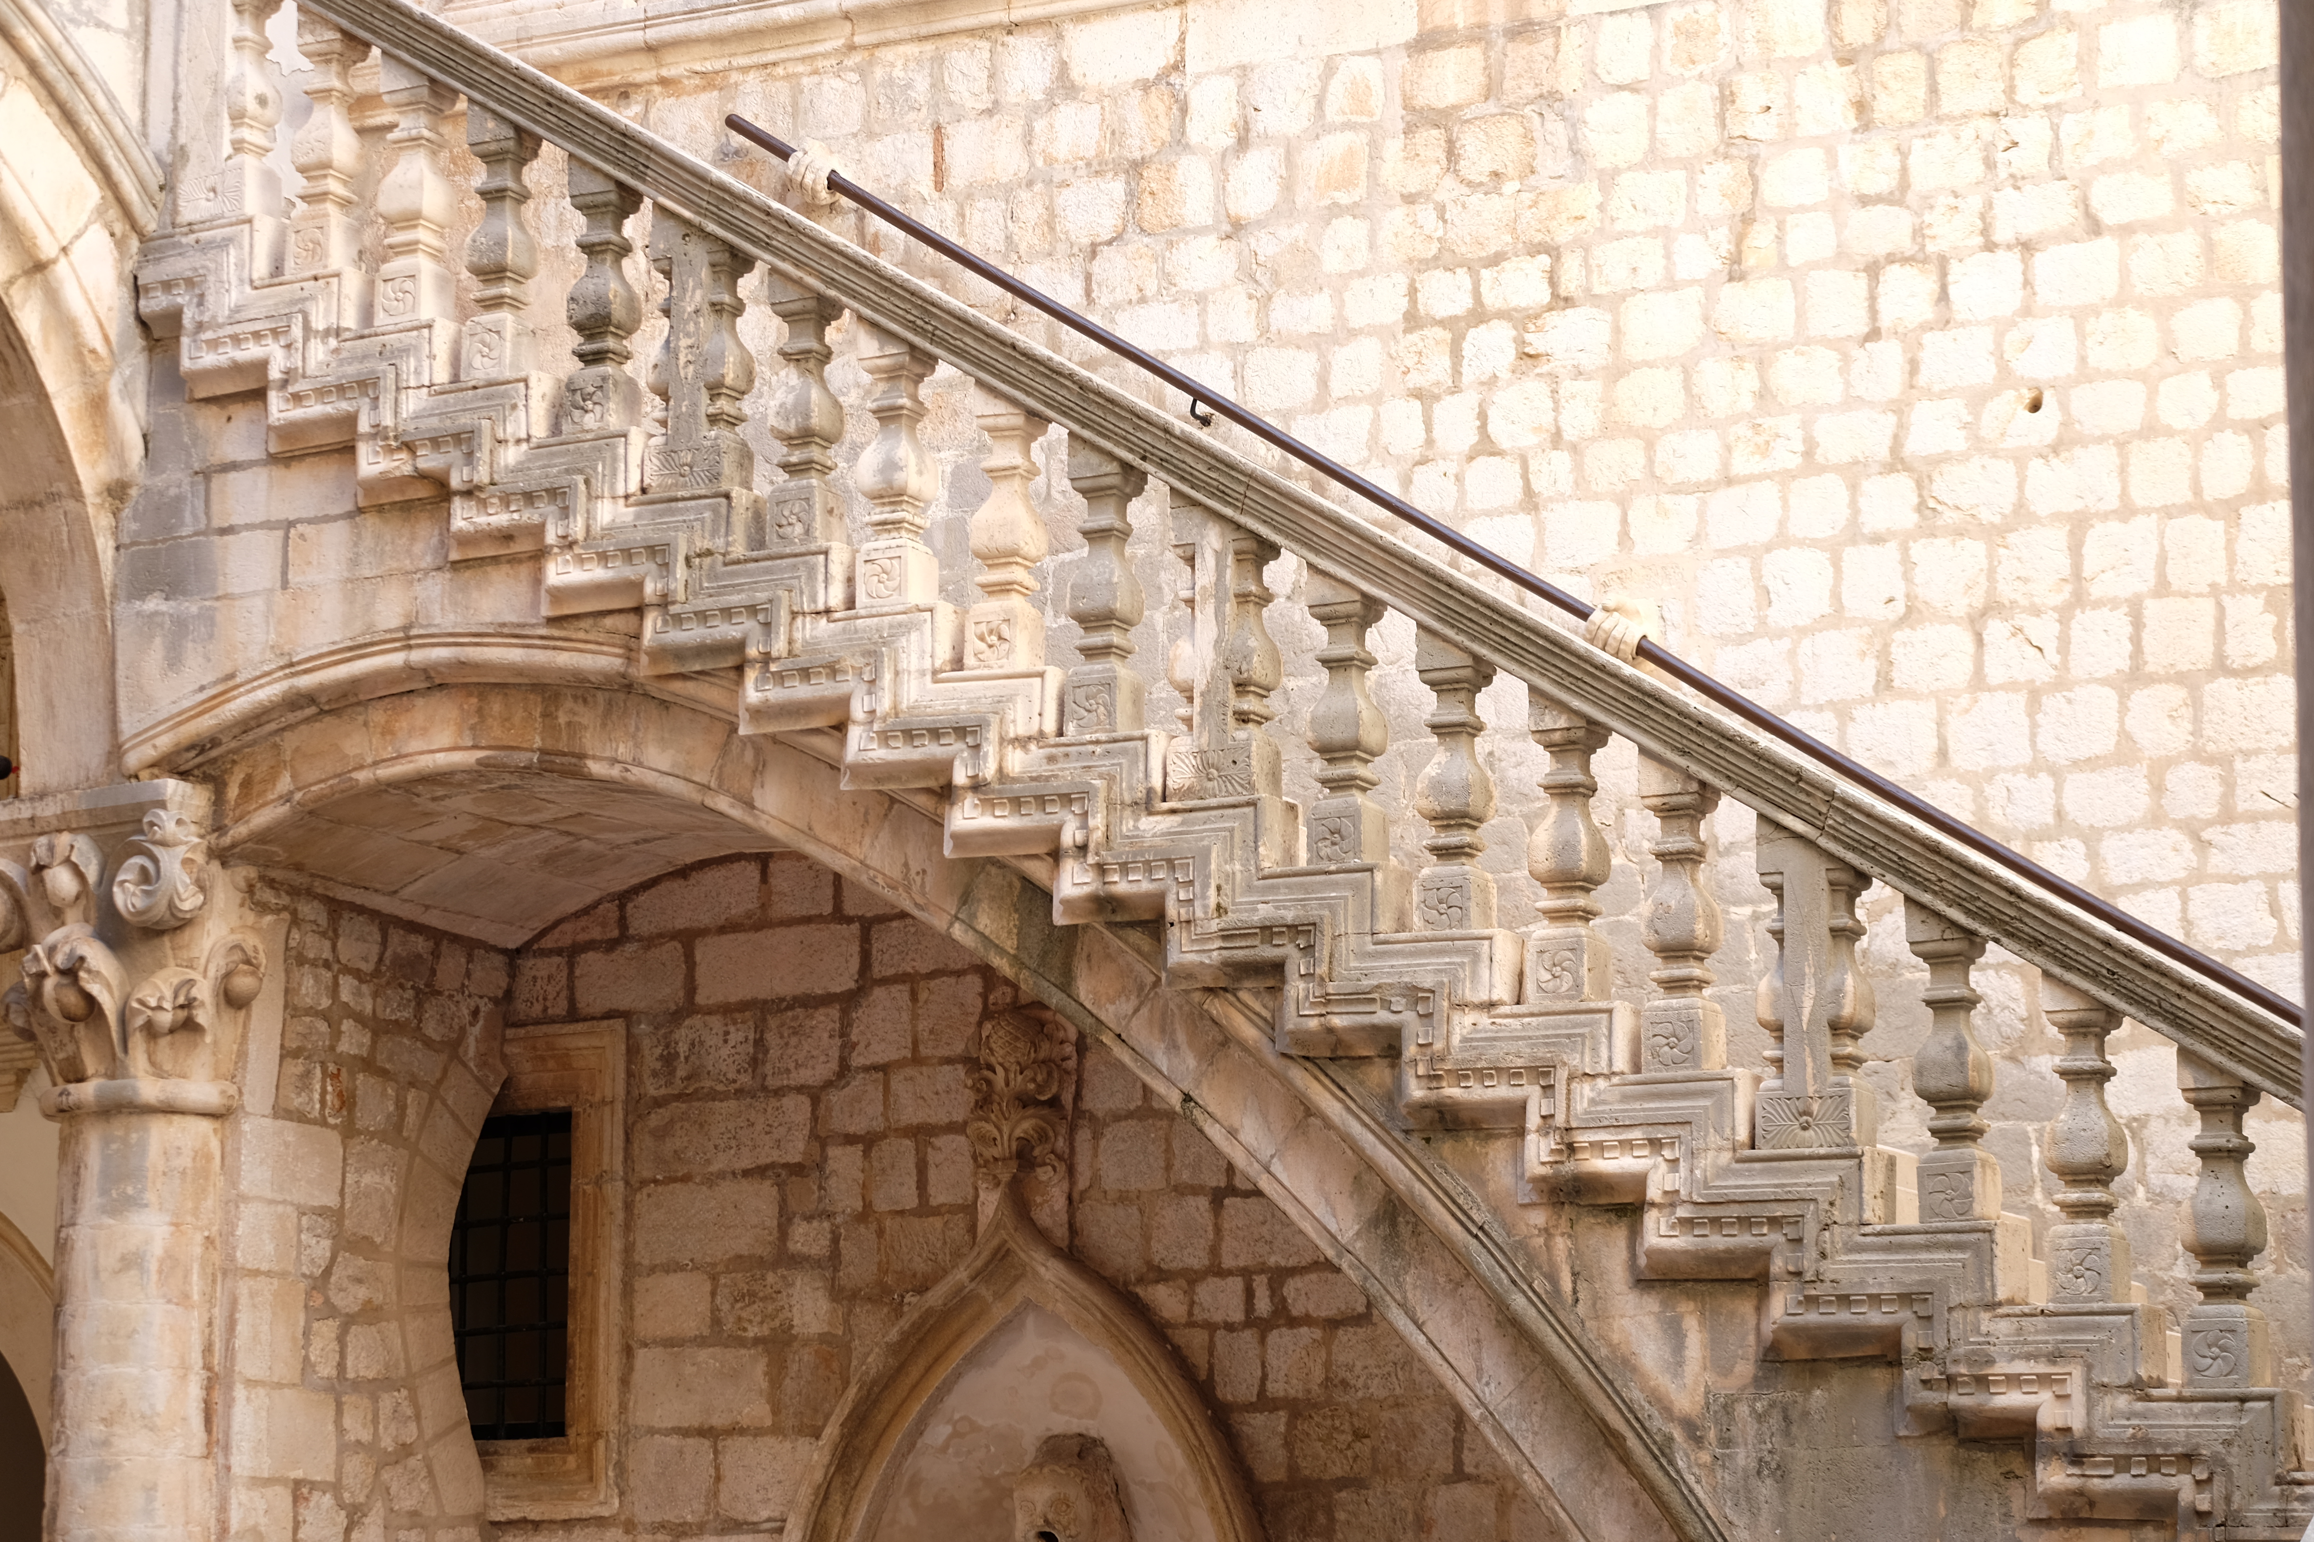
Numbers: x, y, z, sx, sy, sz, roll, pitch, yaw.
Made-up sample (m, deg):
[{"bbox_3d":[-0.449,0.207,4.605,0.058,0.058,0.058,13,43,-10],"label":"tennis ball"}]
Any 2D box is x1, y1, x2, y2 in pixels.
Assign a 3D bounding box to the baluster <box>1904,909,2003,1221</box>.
[{"bbox_3d":[1.705,0.615,10.694,0.146,0.710,0.143,-5,-10,29],"label":"baluster"}]

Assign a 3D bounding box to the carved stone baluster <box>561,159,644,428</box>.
[{"bbox_3d":[-1.449,-1.234,13.189,0.157,0.731,0.157,-4,-10,26],"label":"carved stone baluster"}]

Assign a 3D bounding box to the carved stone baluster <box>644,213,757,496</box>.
[{"bbox_3d":[-1.181,-1.081,13.028,0.235,0.756,0.155,-4,-10,26],"label":"carved stone baluster"}]

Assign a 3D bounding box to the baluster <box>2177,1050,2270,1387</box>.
[{"bbox_3d":[2.202,0.925,10.361,0.146,0.710,0.143,-5,-10,29],"label":"baluster"}]

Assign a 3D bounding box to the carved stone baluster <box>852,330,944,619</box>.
[{"bbox_3d":[-0.655,-0.760,12.721,0.157,0.739,0.157,-4,-10,26],"label":"carved stone baluster"}]

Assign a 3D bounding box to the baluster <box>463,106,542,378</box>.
[{"bbox_3d":[-1.681,-1.340,12.938,0.146,0.710,0.143,-5,-10,29],"label":"baluster"}]

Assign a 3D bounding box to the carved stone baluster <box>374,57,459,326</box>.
[{"bbox_3d":[-1.986,-1.554,13.508,0.157,0.747,0.157,-4,-10,26],"label":"carved stone baluster"}]

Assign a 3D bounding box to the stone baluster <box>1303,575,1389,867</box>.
[{"bbox_3d":[0.440,-0.124,11.534,0.146,0.710,0.143,-5,-10,29],"label":"stone baluster"}]

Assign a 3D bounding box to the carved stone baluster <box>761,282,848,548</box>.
[{"bbox_3d":[-0.857,-0.883,12.394,0.146,0.710,0.143,-5,-10,29],"label":"carved stone baluster"}]

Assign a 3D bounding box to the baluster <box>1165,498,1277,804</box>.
[{"bbox_3d":[0.158,-0.296,12.233,0.235,0.757,0.155,-4,-10,26],"label":"baluster"}]

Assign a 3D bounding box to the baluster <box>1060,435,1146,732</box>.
[{"bbox_3d":[-0.127,-0.454,12.403,0.157,0.750,0.157,-4,-10,26],"label":"baluster"}]

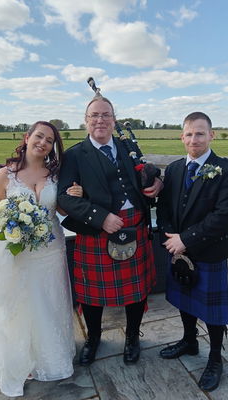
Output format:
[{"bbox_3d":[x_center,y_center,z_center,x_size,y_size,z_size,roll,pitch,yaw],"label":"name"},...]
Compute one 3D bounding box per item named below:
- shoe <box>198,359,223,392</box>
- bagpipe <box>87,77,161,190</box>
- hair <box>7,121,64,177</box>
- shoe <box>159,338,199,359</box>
[{"bbox_3d":[0.645,1.132,2.076,0.110,0.110,0.285,6,14,26],"label":"shoe"},{"bbox_3d":[0.060,-0.428,2.025,0.470,0.760,0.420,1,12,5],"label":"bagpipe"},{"bbox_3d":[-0.490,-0.304,1.950,0.360,0.380,0.260,-1,12,-5],"label":"hair"},{"bbox_3d":[0.480,1.085,2.281,0.285,0.115,0.105,-2,12,-10],"label":"shoe"}]

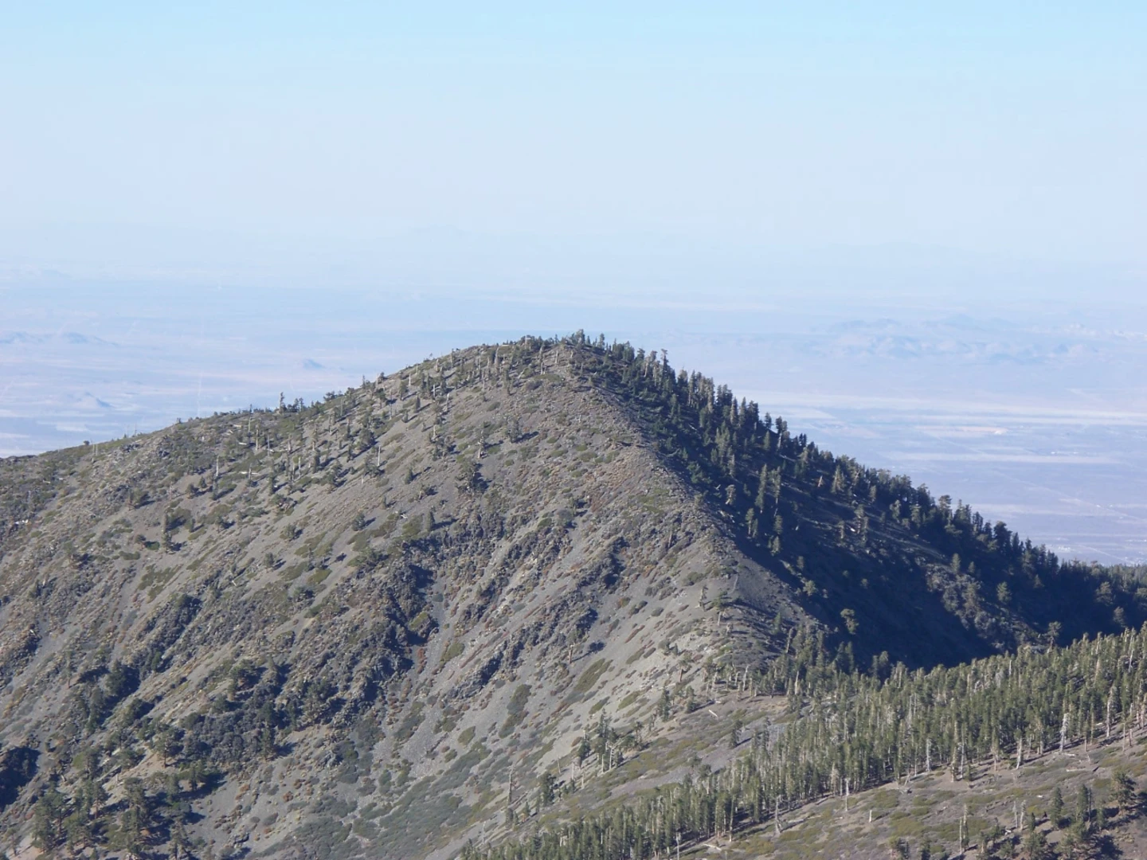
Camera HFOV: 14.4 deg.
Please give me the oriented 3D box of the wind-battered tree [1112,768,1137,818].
[{"bbox_3d":[297.430,195.868,2450.000,13.604,25.618,13.043,0,3,0],"label":"wind-battered tree"}]

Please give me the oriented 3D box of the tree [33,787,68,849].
[{"bbox_3d":[-339.787,252.438,2950.000,22.594,40.297,21.662,0,3,0],"label":"tree"}]

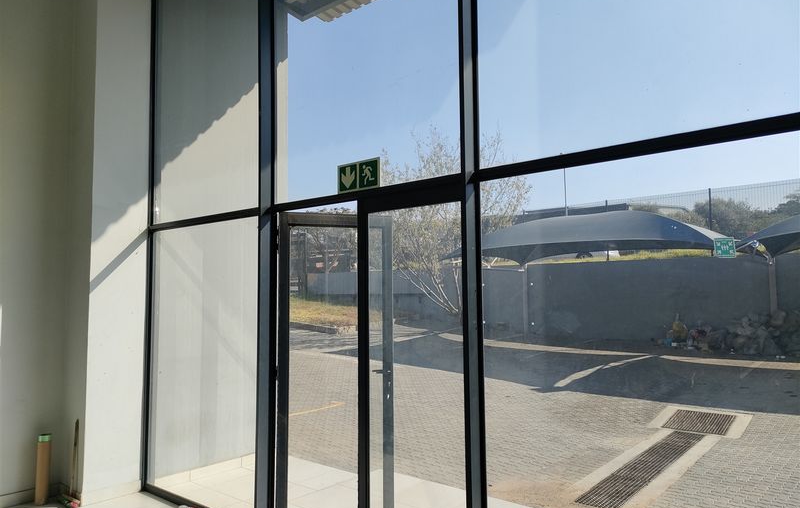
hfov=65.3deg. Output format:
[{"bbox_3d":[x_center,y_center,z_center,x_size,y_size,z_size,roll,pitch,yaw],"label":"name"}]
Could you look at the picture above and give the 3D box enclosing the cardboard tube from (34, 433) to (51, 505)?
[{"bbox_3d":[-2.850,1.712,4.978,0.084,0.540,0.084,0,-5,0],"label":"cardboard tube"}]

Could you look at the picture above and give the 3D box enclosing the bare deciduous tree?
[{"bbox_3d":[2.019,-1.018,22.300,5.100,6.800,4.700,-1,-5,0],"label":"bare deciduous tree"}]

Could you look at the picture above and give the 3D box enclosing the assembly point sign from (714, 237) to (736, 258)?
[{"bbox_3d":[7.407,-0.141,14.200,0.440,0.440,0.020,-8,-8,34],"label":"assembly point sign"}]

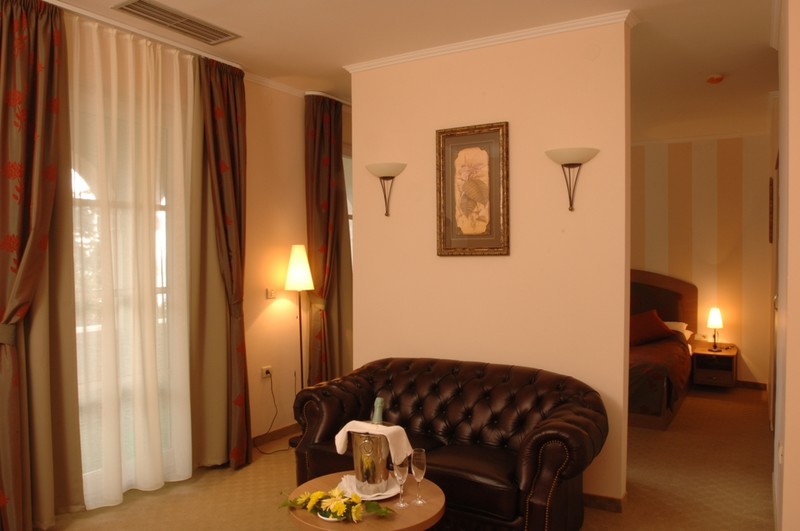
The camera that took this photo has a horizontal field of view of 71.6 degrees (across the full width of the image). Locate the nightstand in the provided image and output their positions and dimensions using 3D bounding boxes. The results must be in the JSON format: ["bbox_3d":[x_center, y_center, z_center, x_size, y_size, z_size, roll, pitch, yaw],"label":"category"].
[{"bbox_3d":[3.417,1.071,6.000,0.420,0.390,0.400,1,2,29],"label":"nightstand"}]

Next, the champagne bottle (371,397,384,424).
[{"bbox_3d":[-0.096,0.725,2.360,0.088,0.320,0.088,5,-3,0],"label":"champagne bottle"}]

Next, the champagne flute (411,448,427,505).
[{"bbox_3d":[0.073,0.829,2.197,0.060,0.213,0.060,0,1,0],"label":"champagne flute"}]

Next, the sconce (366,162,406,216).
[{"bbox_3d":[-0.093,-0.526,3.837,0.285,0.360,0.160,1,2,29],"label":"sconce"}]

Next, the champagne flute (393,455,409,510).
[{"bbox_3d":[0.006,0.836,2.165,0.058,0.207,0.058,0,1,-3],"label":"champagne flute"}]

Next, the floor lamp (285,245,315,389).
[{"bbox_3d":[-0.783,0.625,4.436,0.250,1.578,0.250,0,1,0],"label":"floor lamp"}]

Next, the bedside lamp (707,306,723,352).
[{"bbox_3d":[3.393,0.685,5.980,0.170,0.480,0.170,1,2,29],"label":"bedside lamp"}]

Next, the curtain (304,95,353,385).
[{"bbox_3d":[-0.578,0.005,4.626,0.180,2.687,0.410,1,1,35],"label":"curtain"}]

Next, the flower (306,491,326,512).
[{"bbox_3d":[-0.315,0.889,2.090,0.070,0.070,0.075,-1,1,-17],"label":"flower"}]

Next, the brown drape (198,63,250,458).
[{"bbox_3d":[-1.242,0.022,3.934,0.190,2.790,0.350,1,2,33],"label":"brown drape"}]

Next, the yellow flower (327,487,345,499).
[{"bbox_3d":[-0.248,0.875,2.130,0.072,0.045,0.060,0,1,3],"label":"yellow flower"}]

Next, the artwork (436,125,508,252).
[{"bbox_3d":[0.449,-0.466,3.480,0.479,0.811,0.030,1,1,28],"label":"artwork"}]

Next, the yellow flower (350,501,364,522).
[{"bbox_3d":[-0.157,0.913,2.050,0.055,0.062,0.058,0,1,-3],"label":"yellow flower"}]

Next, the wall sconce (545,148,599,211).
[{"bbox_3d":[0.970,-0.478,3.123,0.288,0.355,0.150,1,1,28],"label":"wall sconce"}]

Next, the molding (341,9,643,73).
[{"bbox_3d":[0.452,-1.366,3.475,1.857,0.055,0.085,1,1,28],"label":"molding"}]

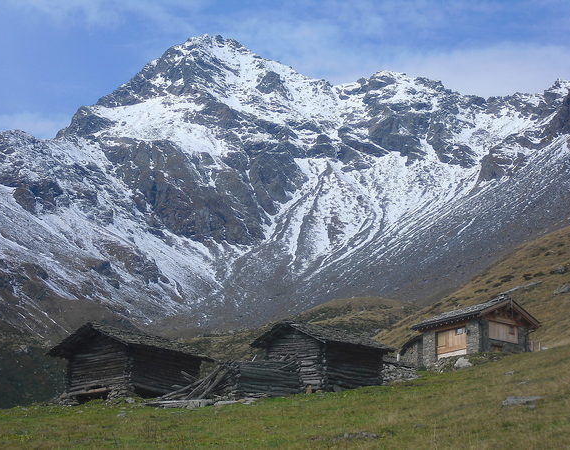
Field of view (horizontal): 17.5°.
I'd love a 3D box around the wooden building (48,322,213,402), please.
[{"bbox_3d":[-8.837,8.437,107.659,6.000,4.600,7.900,-8,-15,35],"label":"wooden building"}]

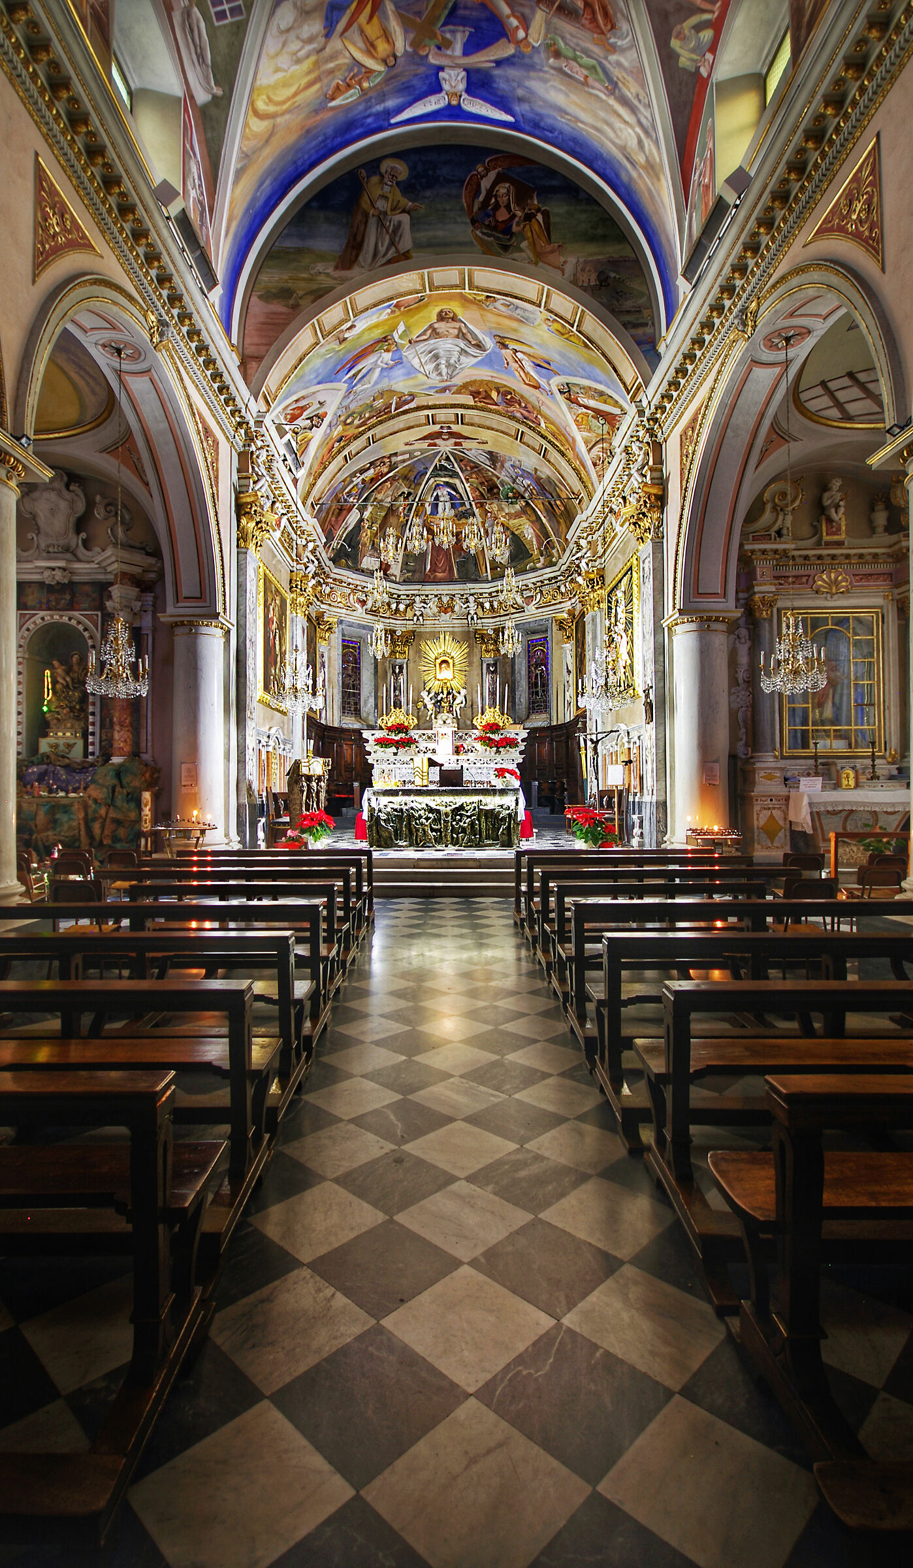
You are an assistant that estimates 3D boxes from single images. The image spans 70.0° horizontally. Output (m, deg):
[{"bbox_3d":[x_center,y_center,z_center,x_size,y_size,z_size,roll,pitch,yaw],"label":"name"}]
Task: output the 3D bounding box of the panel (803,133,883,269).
[{"bbox_3d":[3.280,-4.510,5.600,0.060,1.070,1.080,0,0,-1],"label":"panel"}]

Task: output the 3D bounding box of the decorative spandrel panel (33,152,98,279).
[{"bbox_3d":[-3.385,-4.530,5.750,0.060,1.070,1.050,0,0,-1],"label":"decorative spandrel panel"}]

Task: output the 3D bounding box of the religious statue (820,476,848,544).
[{"bbox_3d":[6.736,-4.881,11.600,0.460,1.170,0.400,0,0,-1],"label":"religious statue"}]

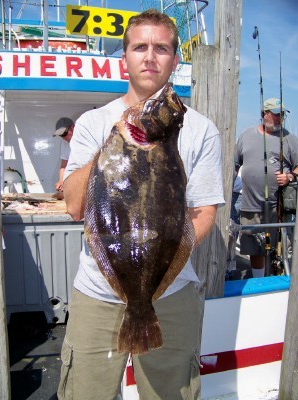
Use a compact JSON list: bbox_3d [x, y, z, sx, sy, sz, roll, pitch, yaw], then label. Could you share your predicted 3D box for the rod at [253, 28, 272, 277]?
[{"bbox_3d":[0.811,-0.266,2.955,0.090,1.850,0.070,-10,10,-36],"label":"rod"}]

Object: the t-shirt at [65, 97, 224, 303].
[{"bbox_3d":[-0.015,-0.009,1.420,0.540,0.700,0.310,1,9,0],"label":"t-shirt"}]

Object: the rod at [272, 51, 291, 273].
[{"bbox_3d":[0.947,-0.196,3.015,0.090,1.681,0.120,3,9,30],"label":"rod"}]

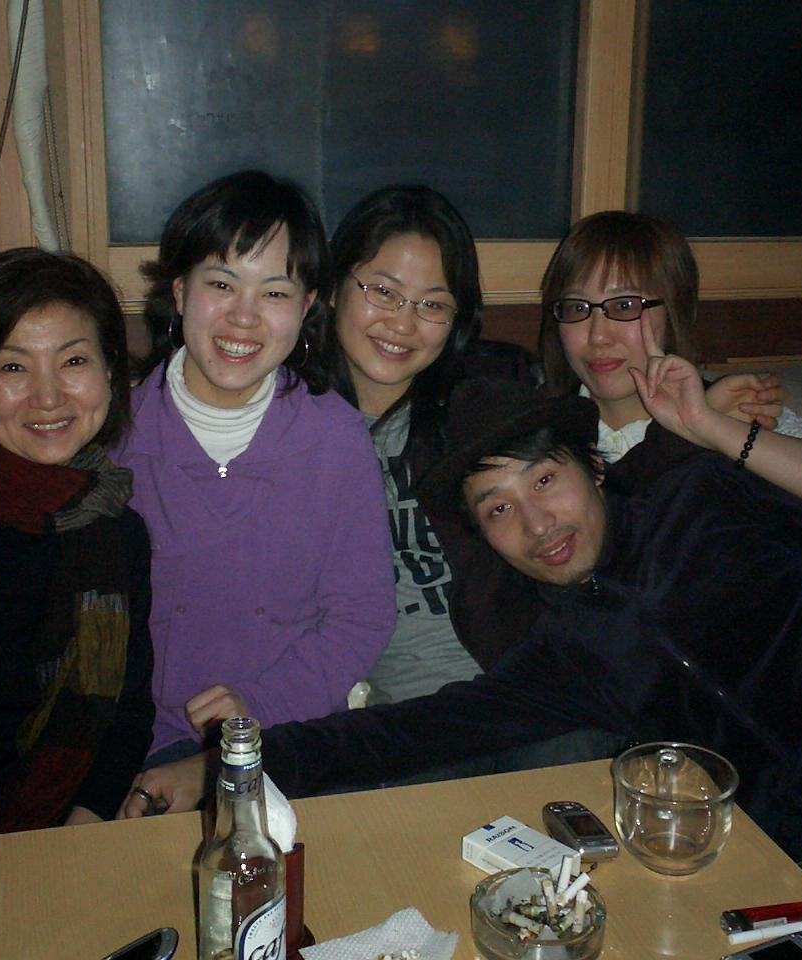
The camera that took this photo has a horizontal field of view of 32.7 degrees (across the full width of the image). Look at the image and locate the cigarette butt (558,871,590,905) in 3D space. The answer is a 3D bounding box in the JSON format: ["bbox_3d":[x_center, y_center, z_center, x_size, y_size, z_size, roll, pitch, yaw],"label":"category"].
[{"bbox_3d":[0.142,0.336,1.123,0.032,0.008,0.008,-43,19,2],"label":"cigarette butt"}]

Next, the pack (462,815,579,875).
[{"bbox_3d":[0.106,0.332,1.205,0.056,0.022,0.087,-14,21,-41],"label":"pack"}]

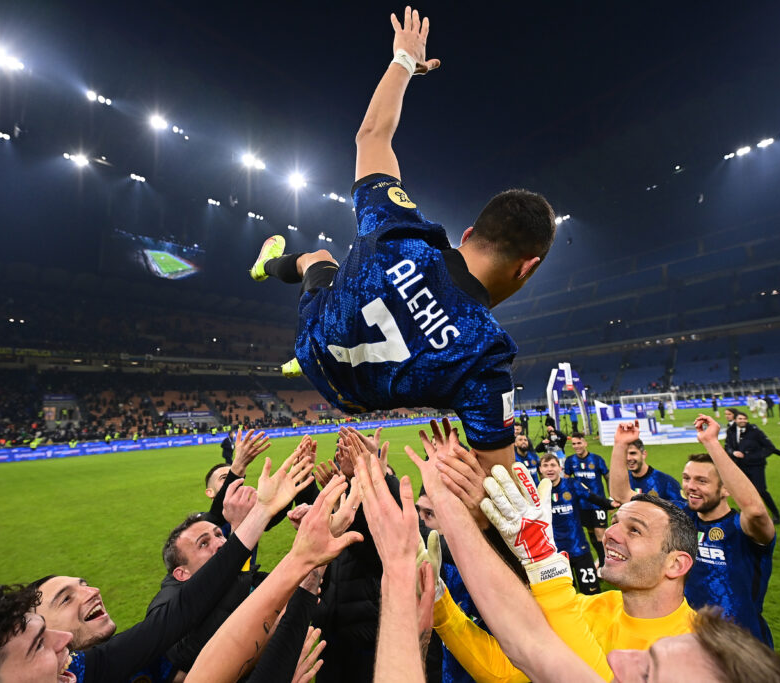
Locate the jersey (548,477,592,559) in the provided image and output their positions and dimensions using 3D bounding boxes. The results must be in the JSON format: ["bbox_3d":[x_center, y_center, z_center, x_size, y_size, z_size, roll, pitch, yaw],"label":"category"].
[{"bbox_3d":[1.700,1.720,3.900,0.580,0.700,0.320,-16,-14,17],"label":"jersey"}]

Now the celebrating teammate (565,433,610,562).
[{"bbox_3d":[2.660,2.120,5.330,0.600,1.740,0.460,-8,-11,24],"label":"celebrating teammate"}]

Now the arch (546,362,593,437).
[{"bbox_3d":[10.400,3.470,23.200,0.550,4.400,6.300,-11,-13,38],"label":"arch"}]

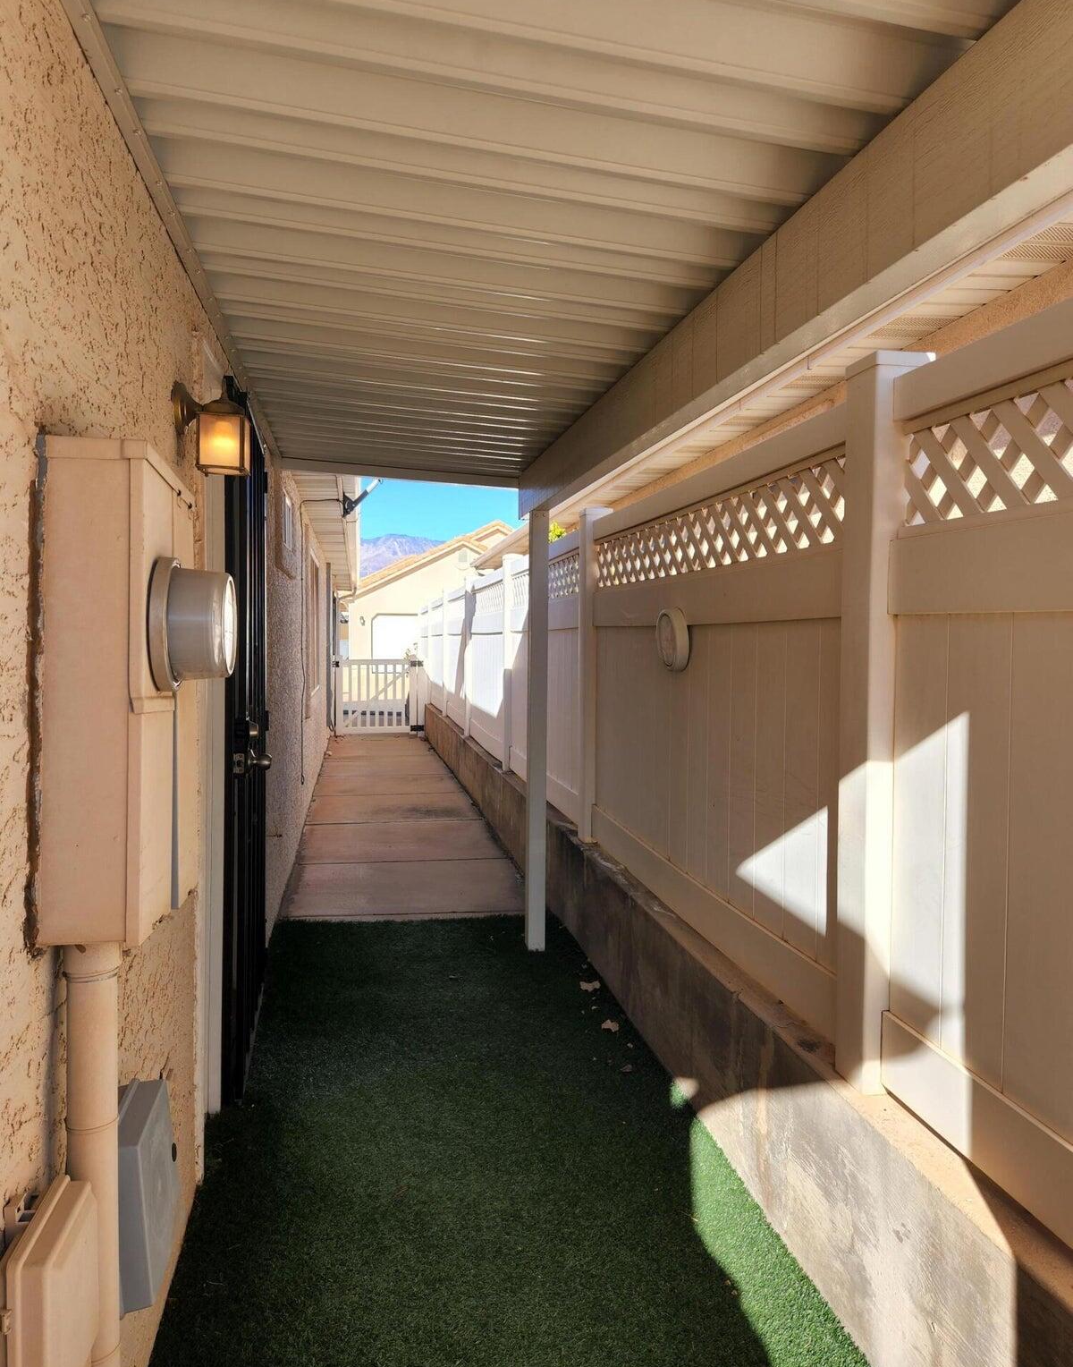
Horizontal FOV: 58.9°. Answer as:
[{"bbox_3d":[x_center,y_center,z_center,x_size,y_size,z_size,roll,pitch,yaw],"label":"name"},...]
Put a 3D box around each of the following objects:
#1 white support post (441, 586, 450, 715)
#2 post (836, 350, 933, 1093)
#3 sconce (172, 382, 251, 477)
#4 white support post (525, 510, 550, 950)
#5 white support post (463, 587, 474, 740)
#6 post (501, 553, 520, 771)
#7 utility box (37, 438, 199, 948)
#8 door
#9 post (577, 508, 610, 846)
[{"bbox_3d":[-1.018,-0.359,10.749,0.110,1.440,0.110,0,3,-11],"label":"white support post"},{"bbox_3d":[0.689,0.078,1.902,0.110,1.440,0.110,0,3,-11],"label":"post"},{"bbox_3d":[-0.707,-0.556,2.076,0.164,0.206,0.110,0,3,-11],"label":"sconce"},{"bbox_3d":[0.002,0.207,4.231,0.075,1.929,0.075,0,3,-11],"label":"white support post"},{"bbox_3d":[-0.605,-0.239,8.571,0.110,1.425,0.110,0,3,-11],"label":"white support post"},{"bbox_3d":[-0.168,-0.139,6.335,0.110,1.432,0.110,0,3,-11],"label":"post"},{"bbox_3d":[-0.591,0.010,1.369,0.130,0.635,0.373,0,3,-11],"label":"utility box"},{"bbox_3d":[-0.965,0.150,3.227,0.066,2.110,0.960,0,3,-11],"label":"door"},{"bbox_3d":[0.254,-0.036,4.209,0.110,1.447,0.110,0,3,-11],"label":"post"}]

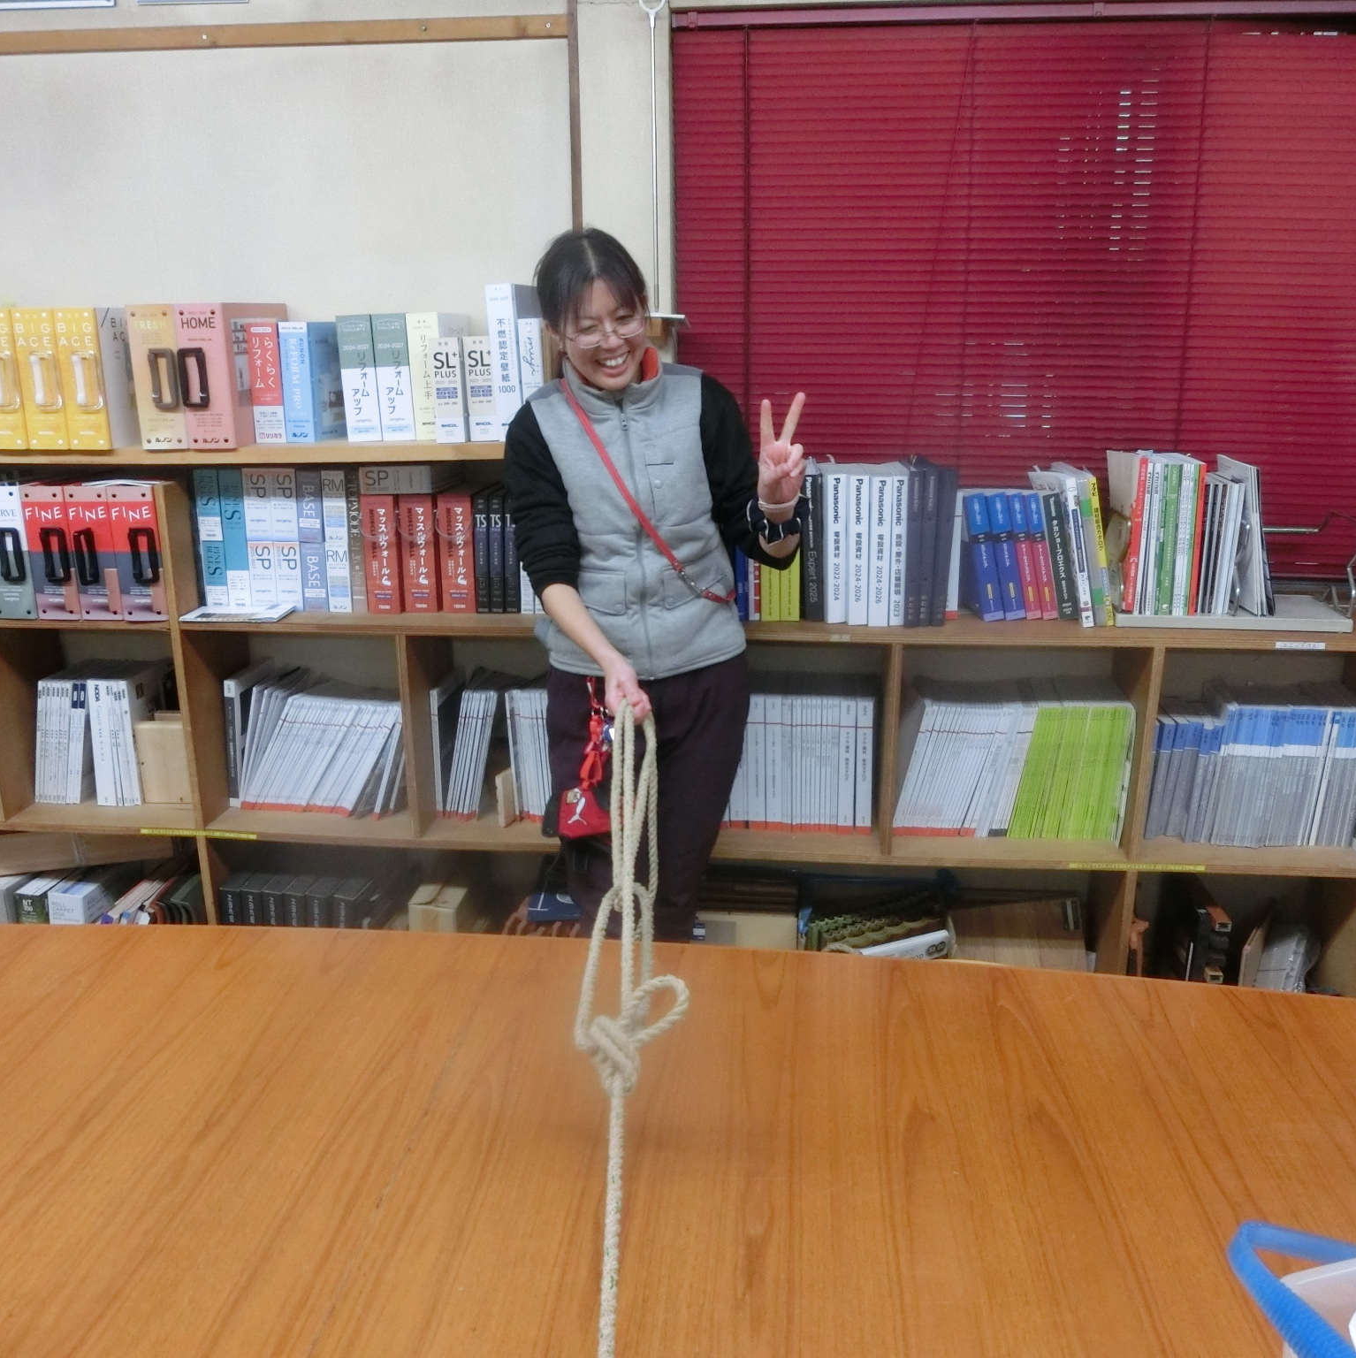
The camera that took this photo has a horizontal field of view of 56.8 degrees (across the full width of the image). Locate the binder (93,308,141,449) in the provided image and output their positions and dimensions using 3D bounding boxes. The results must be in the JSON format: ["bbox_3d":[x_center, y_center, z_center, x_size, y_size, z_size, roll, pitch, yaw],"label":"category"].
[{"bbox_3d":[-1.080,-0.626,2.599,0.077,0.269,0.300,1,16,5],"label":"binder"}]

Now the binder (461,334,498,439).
[{"bbox_3d":[-0.368,-0.592,2.541,0.055,0.198,0.250,1,16,5],"label":"binder"}]

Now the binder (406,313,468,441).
[{"bbox_3d":[-0.492,-0.637,2.633,0.064,0.249,0.225,2,16,6],"label":"binder"}]

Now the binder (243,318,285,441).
[{"bbox_3d":[-0.827,-0.632,2.670,0.062,0.239,0.225,2,16,6],"label":"binder"}]

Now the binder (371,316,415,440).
[{"bbox_3d":[-0.546,-0.624,2.581,0.068,0.243,0.242,1,16,5],"label":"binder"}]

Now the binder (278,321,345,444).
[{"bbox_3d":[-0.764,-0.631,2.663,0.060,0.238,0.225,2,16,6],"label":"binder"}]

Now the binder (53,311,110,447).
[{"bbox_3d":[-1.148,-0.624,2.595,0.087,0.269,0.322,1,16,5],"label":"binder"}]

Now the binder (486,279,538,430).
[{"bbox_3d":[-0.317,-0.640,2.535,0.052,0.292,0.265,1,16,5],"label":"binder"}]

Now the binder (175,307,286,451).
[{"bbox_3d":[-0.895,-0.622,2.566,0.095,0.274,0.332,1,16,5],"label":"binder"}]

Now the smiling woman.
[{"bbox_3d":[-0.043,0.081,2.067,0.474,1.567,0.440,0,16,0],"label":"smiling woman"}]

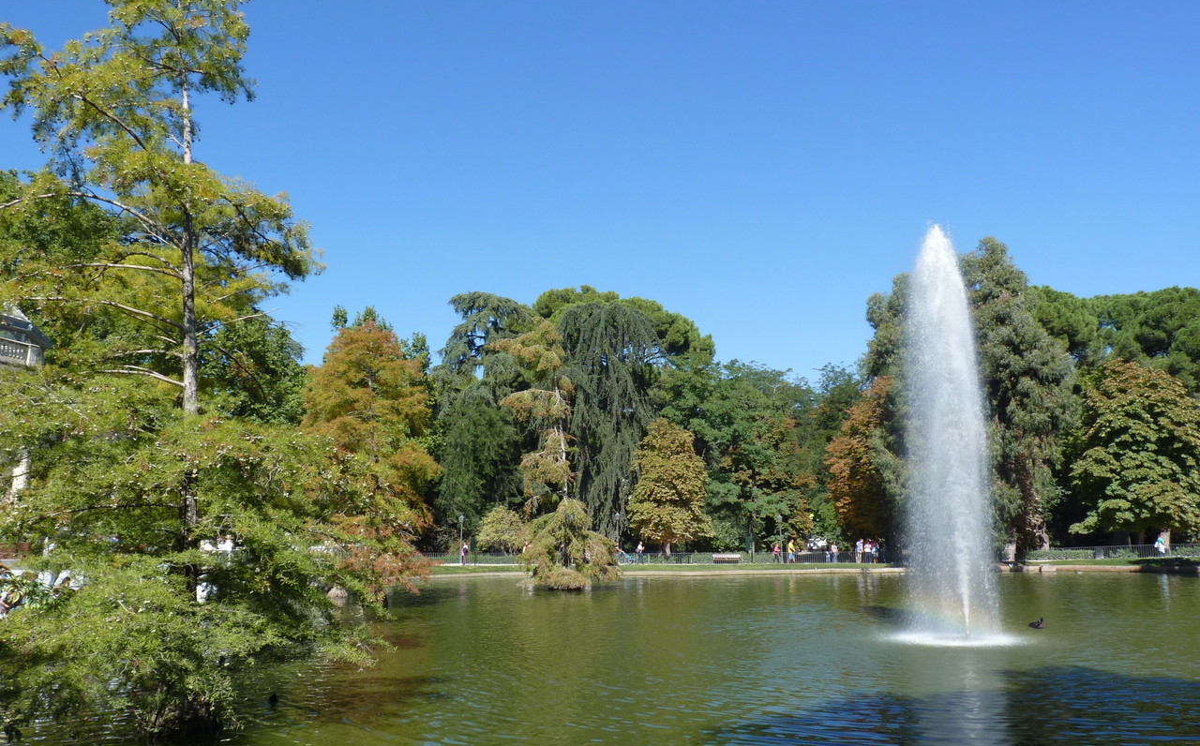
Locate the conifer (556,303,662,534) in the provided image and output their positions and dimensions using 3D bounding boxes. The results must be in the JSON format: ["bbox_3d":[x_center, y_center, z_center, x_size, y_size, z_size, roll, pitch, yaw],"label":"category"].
[{"bbox_3d":[0.968,4.573,77.334,8.670,21.420,8.670,0,-10,1],"label":"conifer"}]

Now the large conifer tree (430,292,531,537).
[{"bbox_3d":[-10.437,4.371,82.441,9.000,23.540,9.000,1,-10,-7],"label":"large conifer tree"}]

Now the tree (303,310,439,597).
[{"bbox_3d":[-8.956,3.326,36.451,5.190,11.120,5.190,2,-10,-14],"label":"tree"}]

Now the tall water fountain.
[{"bbox_3d":[9.508,1.379,25.139,2.510,11.140,2.510,-4,-10,21],"label":"tall water fountain"}]

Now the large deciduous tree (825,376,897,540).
[{"bbox_3d":[20.805,7.407,73.806,5.830,14.650,5.830,-3,-10,15],"label":"large deciduous tree"}]

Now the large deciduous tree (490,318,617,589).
[{"bbox_3d":[-2.400,3.921,48.323,6.590,13.940,6.590,0,-10,-3],"label":"large deciduous tree"}]

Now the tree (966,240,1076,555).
[{"bbox_3d":[31.392,1.744,70.716,8.400,24.770,8.400,-4,-11,24],"label":"tree"}]

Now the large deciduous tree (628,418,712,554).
[{"bbox_3d":[5.411,9.013,72.518,6.370,11.050,6.370,-1,-10,4],"label":"large deciduous tree"}]

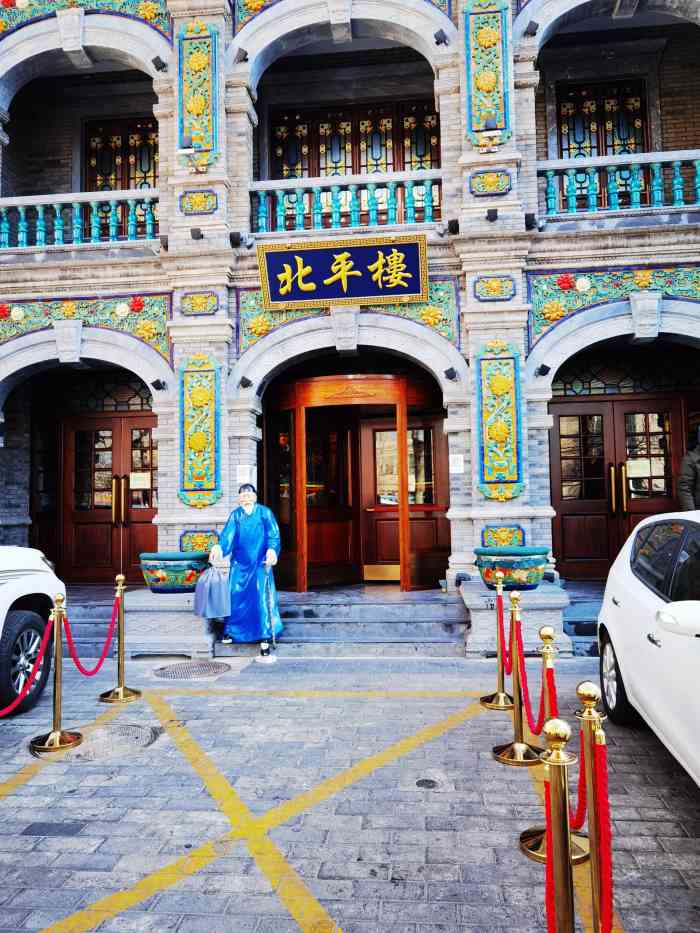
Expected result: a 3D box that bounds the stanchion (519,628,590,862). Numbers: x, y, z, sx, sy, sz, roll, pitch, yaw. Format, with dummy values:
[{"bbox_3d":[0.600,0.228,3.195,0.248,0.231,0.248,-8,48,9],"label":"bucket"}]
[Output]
[{"bbox_3d":[0.921,1.229,3.325,0.321,0.980,0.321,-1,-4,6],"label":"stanchion"}]

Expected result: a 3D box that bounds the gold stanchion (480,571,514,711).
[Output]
[{"bbox_3d":[1.135,1.279,5.464,0.321,0.980,0.321,-1,-4,6],"label":"gold stanchion"}]

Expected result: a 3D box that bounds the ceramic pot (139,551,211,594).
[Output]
[{"bbox_3d":[-1.819,1.106,7.600,0.761,0.386,0.761,-1,-4,0],"label":"ceramic pot"}]

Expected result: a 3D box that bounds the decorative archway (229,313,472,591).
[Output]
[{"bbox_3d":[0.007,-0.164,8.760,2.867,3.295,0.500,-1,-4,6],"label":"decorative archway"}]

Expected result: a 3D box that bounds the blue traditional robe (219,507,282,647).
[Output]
[{"bbox_3d":[-0.941,1.011,6.880,0.607,1.265,0.420,-1,-4,4],"label":"blue traditional robe"}]

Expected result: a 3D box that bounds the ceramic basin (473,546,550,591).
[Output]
[{"bbox_3d":[1.620,1.013,7.265,0.761,0.400,0.761,-1,-4,6],"label":"ceramic basin"}]

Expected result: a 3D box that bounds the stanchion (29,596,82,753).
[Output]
[{"bbox_3d":[-1.943,1.343,4.833,0.320,0.990,0.320,-1,-4,6],"label":"stanchion"}]

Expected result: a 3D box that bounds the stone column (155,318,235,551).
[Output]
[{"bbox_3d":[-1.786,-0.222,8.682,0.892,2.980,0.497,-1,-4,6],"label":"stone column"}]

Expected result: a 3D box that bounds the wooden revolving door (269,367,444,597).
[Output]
[{"bbox_3d":[0.087,0.239,9.432,2.150,2.573,1.900,-1,-4,6],"label":"wooden revolving door"}]

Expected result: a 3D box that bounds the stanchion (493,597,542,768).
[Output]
[{"bbox_3d":[1.006,1.252,4.402,0.320,0.990,0.320,-1,-4,6],"label":"stanchion"}]

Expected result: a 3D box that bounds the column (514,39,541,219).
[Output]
[{"bbox_3d":[2.099,-3.964,8.709,0.299,2.177,0.340,-1,-4,6],"label":"column"}]

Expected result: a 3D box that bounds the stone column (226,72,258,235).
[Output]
[{"bbox_3d":[-1.319,-3.812,9.086,0.330,2.043,0.418,-1,-4,6],"label":"stone column"}]

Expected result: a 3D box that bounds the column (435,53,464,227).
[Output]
[{"bbox_3d":[1.189,-3.873,8.841,0.317,2.085,0.418,-1,-4,6],"label":"column"}]

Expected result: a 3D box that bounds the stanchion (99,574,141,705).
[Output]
[{"bbox_3d":[-1.866,1.378,5.925,0.320,0.990,0.320,-1,-4,6],"label":"stanchion"}]

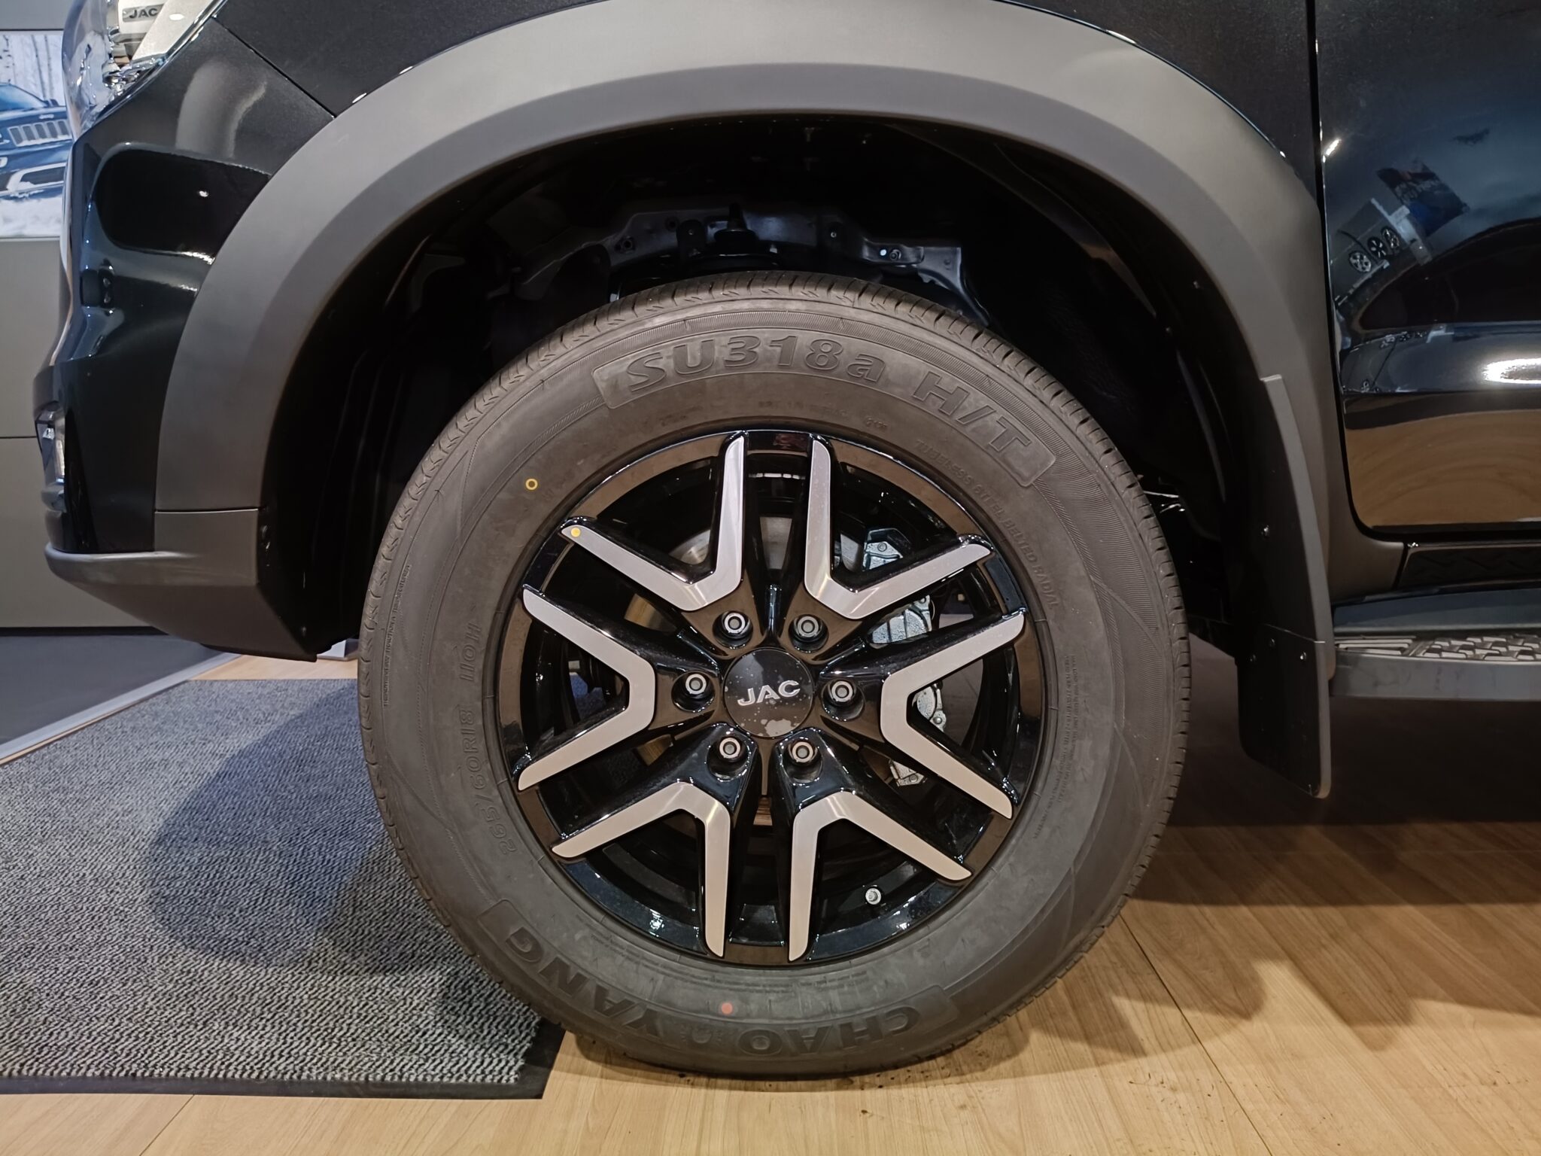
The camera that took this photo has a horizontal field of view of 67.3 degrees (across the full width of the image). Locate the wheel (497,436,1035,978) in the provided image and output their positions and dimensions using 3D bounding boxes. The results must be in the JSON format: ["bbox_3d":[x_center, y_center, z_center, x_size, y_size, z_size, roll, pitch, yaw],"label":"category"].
[{"bbox_3d":[0.002,0.102,1.132,0.487,0.487,0.190,1,8,2],"label":"wheel"}]

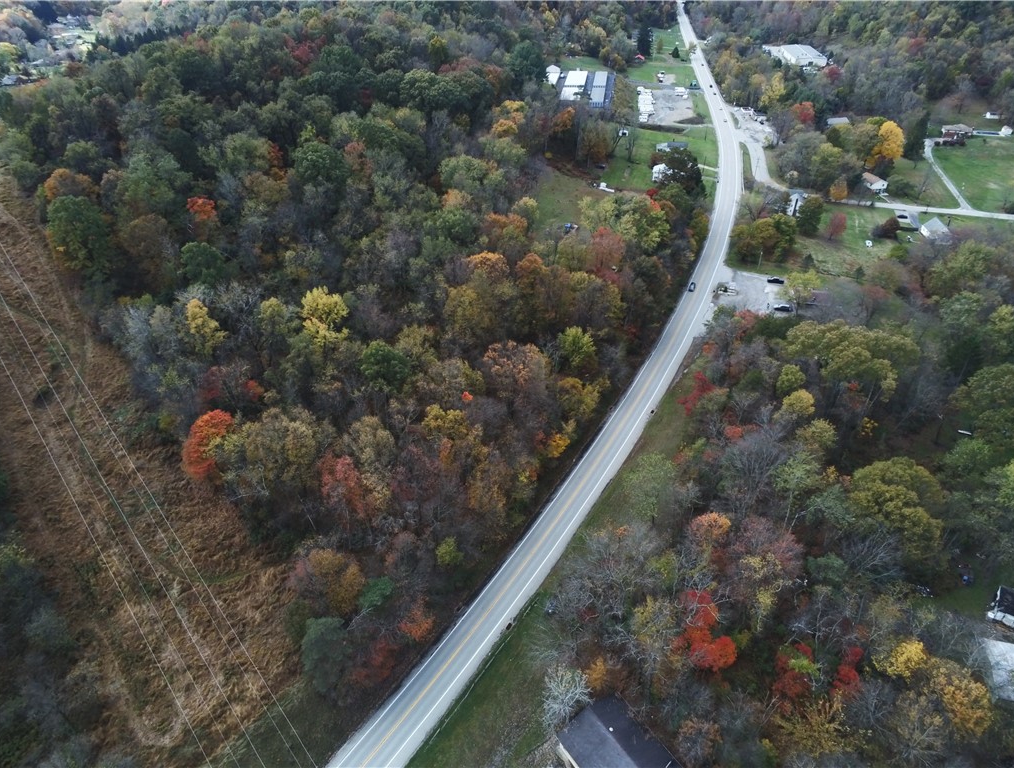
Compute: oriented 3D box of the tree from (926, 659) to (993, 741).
[{"bbox_3d":[70.990,50.110,107.320,9.500,14.000,9.500,-1,37,0],"label":"tree"}]

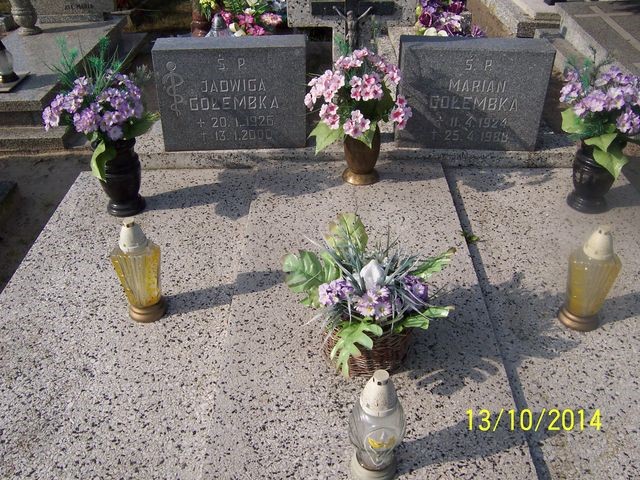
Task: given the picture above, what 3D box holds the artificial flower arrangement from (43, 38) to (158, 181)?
[{"bbox_3d":[-0.622,-0.369,1.762,0.324,0.386,0.278,0,35,0],"label":"artificial flower arrangement"}]

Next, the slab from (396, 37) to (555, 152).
[{"bbox_3d":[0.503,-0.499,2.083,0.479,0.350,0.124,1,35,3],"label":"slab"}]

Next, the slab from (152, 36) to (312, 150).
[{"bbox_3d":[-0.292,-0.496,2.088,0.489,0.353,0.121,-1,35,-1],"label":"slab"}]

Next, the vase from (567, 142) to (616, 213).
[{"bbox_3d":[0.843,-0.209,1.878,0.132,0.227,0.132,0,35,0],"label":"vase"}]

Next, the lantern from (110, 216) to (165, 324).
[{"bbox_3d":[-0.428,0.067,1.456,0.115,0.276,0.115,0,35,0],"label":"lantern"}]

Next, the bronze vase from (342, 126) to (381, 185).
[{"bbox_3d":[0.136,-0.291,1.988,0.124,0.185,0.124,0,35,0],"label":"bronze vase"}]

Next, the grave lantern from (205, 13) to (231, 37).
[{"bbox_3d":[-0.448,-0.878,2.750,0.120,0.270,0.120,0,35,0],"label":"grave lantern"}]

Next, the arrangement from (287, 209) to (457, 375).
[{"bbox_3d":[0.104,0.118,1.305,0.355,0.304,0.288,0,35,0],"label":"arrangement"}]

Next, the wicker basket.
[{"bbox_3d":[0.107,0.210,1.364,0.194,0.085,0.180,0,35,0],"label":"wicker basket"}]

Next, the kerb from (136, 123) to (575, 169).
[{"bbox_3d":[0.122,-0.364,2.251,1.555,0.058,0.288,0,35,0],"label":"kerb"}]

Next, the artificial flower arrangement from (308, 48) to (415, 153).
[{"bbox_3d":[0.119,-0.424,1.887,0.330,0.319,0.288,0,35,0],"label":"artificial flower arrangement"}]

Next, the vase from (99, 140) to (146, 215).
[{"bbox_3d":[-0.615,-0.201,1.881,0.132,0.227,0.132,0,35,0],"label":"vase"}]

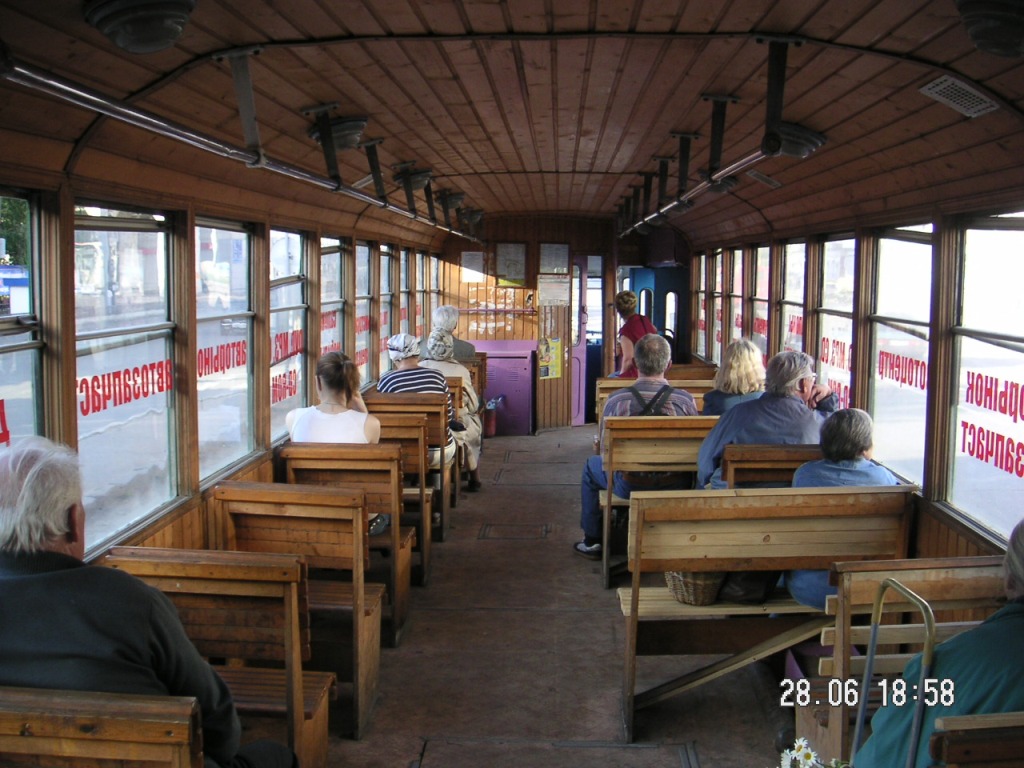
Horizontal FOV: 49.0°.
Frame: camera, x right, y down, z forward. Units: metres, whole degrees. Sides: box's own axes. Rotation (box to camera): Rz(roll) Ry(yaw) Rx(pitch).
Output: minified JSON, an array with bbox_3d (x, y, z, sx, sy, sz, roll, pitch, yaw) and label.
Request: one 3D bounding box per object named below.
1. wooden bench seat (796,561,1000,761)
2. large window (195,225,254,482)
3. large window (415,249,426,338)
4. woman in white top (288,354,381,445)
[{"bbox_3d":[1.001,0.838,2.929,0.525,0.860,0.500,1,6,2],"label":"wooden bench seat"},{"bbox_3d":[-1.024,-0.137,4.039,0.070,0.880,0.860,1,6,2],"label":"large window"},{"bbox_3d":[-0.806,-0.713,9.716,0.070,0.880,0.900,1,6,2],"label":"large window"},{"bbox_3d":[-0.736,0.429,5.025,0.440,1.220,0.720,1,6,2],"label":"woman in white top"}]

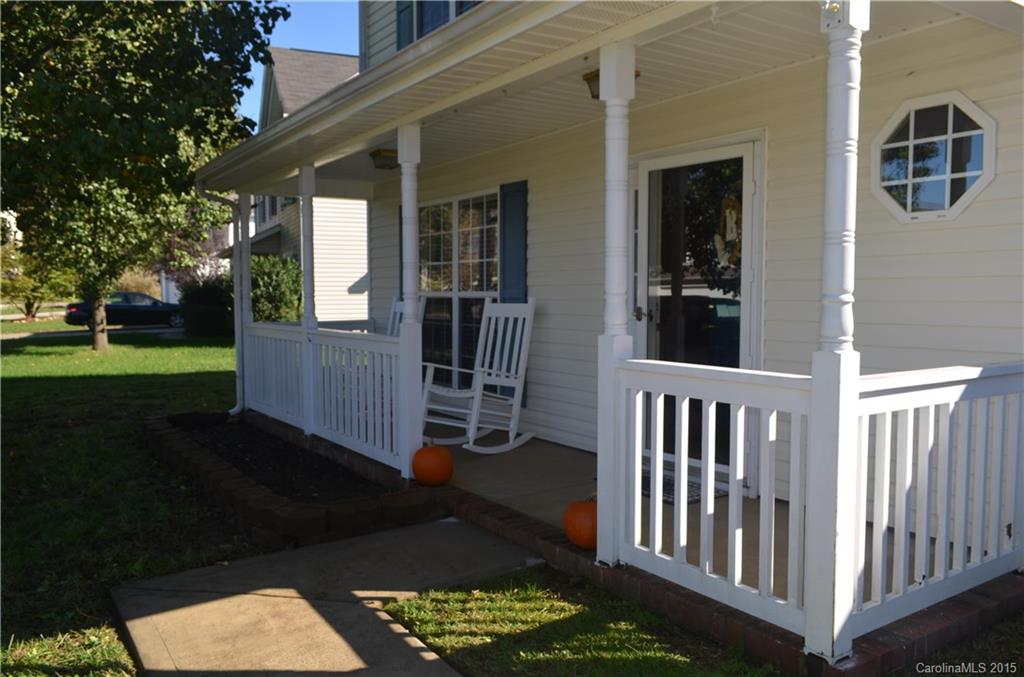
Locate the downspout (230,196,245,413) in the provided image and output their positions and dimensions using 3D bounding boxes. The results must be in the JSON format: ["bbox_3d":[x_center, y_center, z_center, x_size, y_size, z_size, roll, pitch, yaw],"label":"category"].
[{"bbox_3d":[-2.789,-0.329,7.755,0.103,2.216,0.074,-2,4,-35],"label":"downspout"}]

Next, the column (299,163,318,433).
[{"bbox_3d":[-1.664,-0.295,6.325,0.101,2.218,0.101,-2,4,-35],"label":"column"}]

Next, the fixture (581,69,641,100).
[{"bbox_3d":[0.579,-1.453,4.392,0.236,0.153,0.246,-2,4,-35],"label":"fixture"}]

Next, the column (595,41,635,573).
[{"bbox_3d":[0.446,-0.129,3.296,0.101,2.218,0.101,-2,4,-35],"label":"column"}]

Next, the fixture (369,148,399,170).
[{"bbox_3d":[-1.107,-1.588,6.839,0.236,0.153,0.246,-2,4,-35],"label":"fixture"}]

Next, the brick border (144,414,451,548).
[{"bbox_3d":[-1.966,0.914,5.850,1.005,0.158,4.255,-2,4,-35],"label":"brick border"}]

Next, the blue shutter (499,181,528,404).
[{"bbox_3d":[-0.006,-0.380,6.527,0.035,1.886,0.412,-2,4,-35],"label":"blue shutter"}]

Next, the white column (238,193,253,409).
[{"bbox_3d":[-2.699,-0.377,7.812,0.101,2.218,0.101,-2,4,-35],"label":"white column"}]

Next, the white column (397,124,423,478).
[{"bbox_3d":[-0.640,-0.214,4.855,0.101,2.218,0.101,-2,4,-35],"label":"white column"}]

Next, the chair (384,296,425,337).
[{"bbox_3d":[-1.222,0.190,7.265,0.788,1.152,0.611,-3,4,-43],"label":"chair"}]

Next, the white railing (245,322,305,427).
[{"bbox_3d":[-2.176,0.314,7.108,0.064,0.872,1.712,-2,4,-35],"label":"white railing"}]

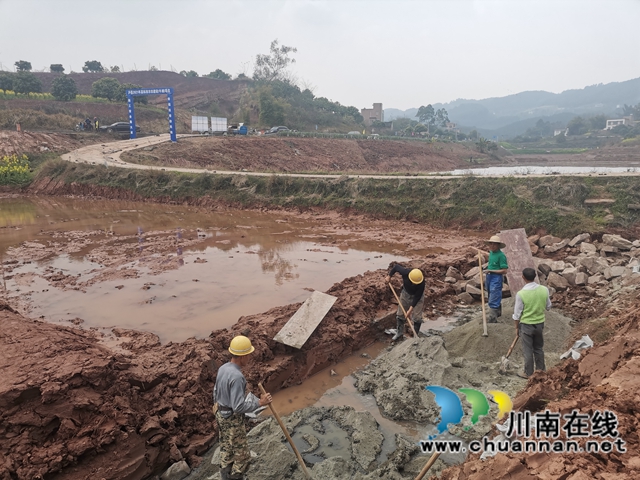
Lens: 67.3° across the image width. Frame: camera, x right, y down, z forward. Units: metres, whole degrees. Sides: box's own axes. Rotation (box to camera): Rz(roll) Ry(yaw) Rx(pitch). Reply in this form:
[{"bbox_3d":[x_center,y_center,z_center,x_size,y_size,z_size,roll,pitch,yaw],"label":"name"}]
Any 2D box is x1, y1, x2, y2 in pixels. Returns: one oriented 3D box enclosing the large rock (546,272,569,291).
[{"bbox_3d":[4.773,0.855,9.600,0.405,0.345,0.324,7,15,27],"label":"large rock"}]

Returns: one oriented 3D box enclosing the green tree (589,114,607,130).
[{"bbox_3d":[138.496,-58.592,240.000,8.600,8.200,8.300,7,15,28],"label":"green tree"}]

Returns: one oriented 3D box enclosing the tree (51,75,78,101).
[{"bbox_3d":[-38.173,-22.675,72.000,3.800,3.900,3.800,-7,15,-26],"label":"tree"}]

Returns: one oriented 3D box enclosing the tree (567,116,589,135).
[{"bbox_3d":[109.740,-48.374,205.000,8.300,8.400,8.300,7,15,27],"label":"tree"}]

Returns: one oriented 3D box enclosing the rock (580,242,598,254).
[{"bbox_3d":[7.045,0.220,12.600,0.390,0.250,0.320,8,15,29],"label":"rock"}]

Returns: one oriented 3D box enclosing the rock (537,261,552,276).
[{"bbox_3d":[5.430,0.712,11.600,0.360,0.320,0.350,5,12,25],"label":"rock"}]

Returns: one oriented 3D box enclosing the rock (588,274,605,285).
[{"bbox_3d":[5.695,0.812,9.900,0.290,0.136,0.217,8,15,30],"label":"rock"}]

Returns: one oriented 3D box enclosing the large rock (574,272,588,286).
[{"bbox_3d":[5.941,0.882,10.900,0.280,0.250,0.270,7,15,29],"label":"large rock"}]

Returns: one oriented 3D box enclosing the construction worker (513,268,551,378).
[{"bbox_3d":[3.068,1.218,6.974,0.530,1.660,0.380,1,11,4],"label":"construction worker"}]

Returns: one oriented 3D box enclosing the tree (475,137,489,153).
[{"bbox_3d":[30.237,-17.880,90.000,2.500,3.000,2.400,3,11,18],"label":"tree"}]

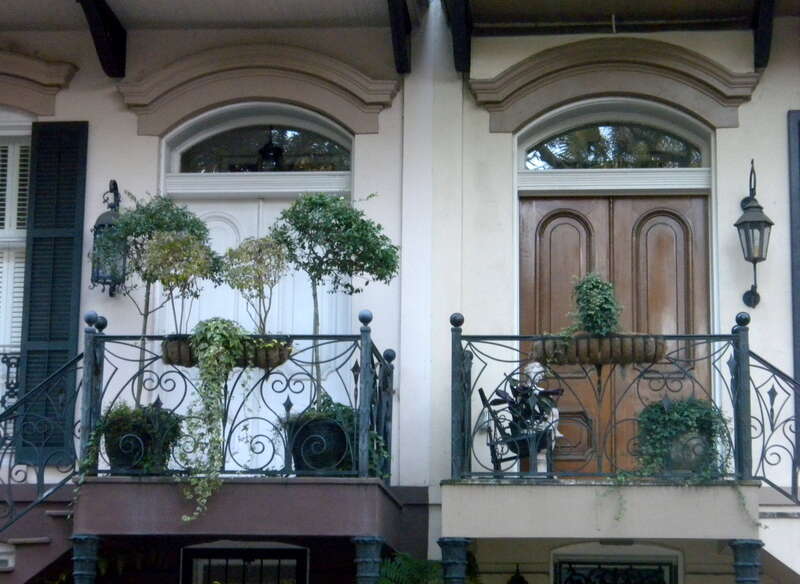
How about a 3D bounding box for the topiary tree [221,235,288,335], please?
[{"bbox_3d":[-0.989,-0.053,13.342,0.467,0.694,0.420,0,-12,5],"label":"topiary tree"}]

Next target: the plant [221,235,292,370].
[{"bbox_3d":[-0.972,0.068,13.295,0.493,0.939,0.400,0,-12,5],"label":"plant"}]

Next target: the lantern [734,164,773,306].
[{"bbox_3d":[2.630,-0.424,14.649,0.278,1.113,0.420,0,-12,5],"label":"lantern"}]

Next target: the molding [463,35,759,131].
[{"bbox_3d":[1.641,-1.588,15.064,2.185,0.659,0.270,0,-12,5],"label":"molding"}]

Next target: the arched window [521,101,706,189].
[{"bbox_3d":[1.650,-1.111,15.230,1.483,0.734,0.250,0,-12,5],"label":"arched window"}]

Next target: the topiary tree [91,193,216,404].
[{"bbox_3d":[-1.753,0.038,13.962,0.911,1.538,0.800,0,-12,5],"label":"topiary tree"}]

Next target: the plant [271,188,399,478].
[{"bbox_3d":[-0.460,0.321,13.726,0.902,2.069,0.800,0,-12,5],"label":"plant"}]

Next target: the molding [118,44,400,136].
[{"bbox_3d":[-1.099,-1.569,15.325,2.153,0.641,0.270,0,-12,5],"label":"molding"}]

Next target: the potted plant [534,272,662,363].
[{"bbox_3d":[1.324,0.176,13.050,0.885,0.622,0.320,0,-12,5],"label":"potted plant"}]

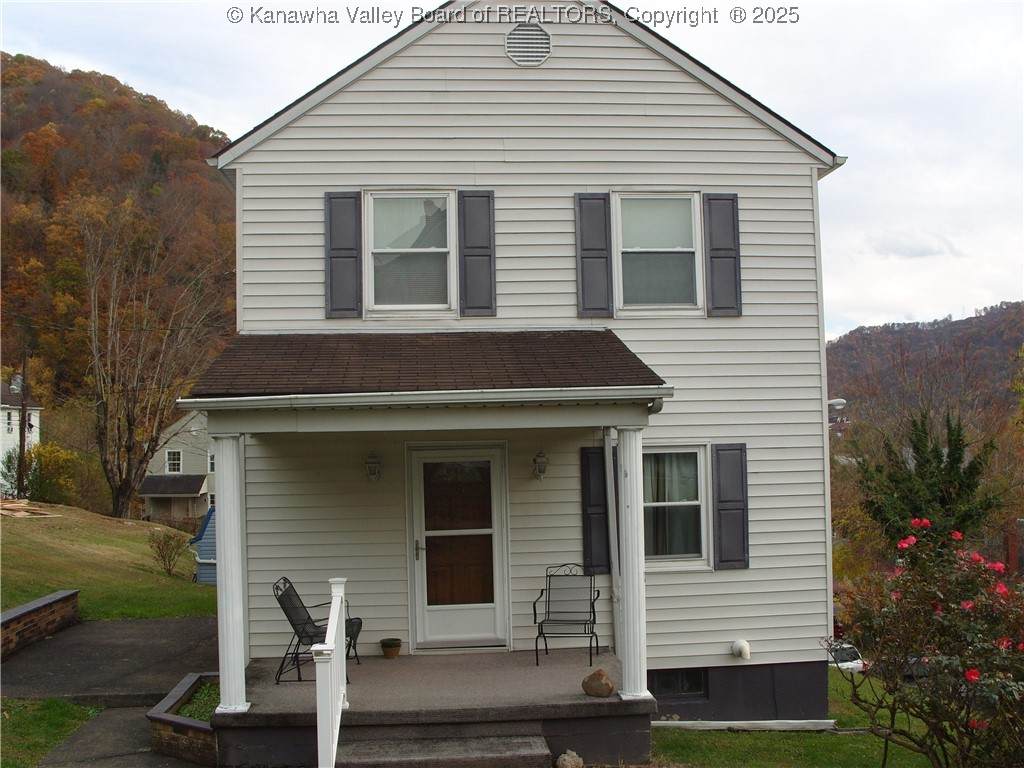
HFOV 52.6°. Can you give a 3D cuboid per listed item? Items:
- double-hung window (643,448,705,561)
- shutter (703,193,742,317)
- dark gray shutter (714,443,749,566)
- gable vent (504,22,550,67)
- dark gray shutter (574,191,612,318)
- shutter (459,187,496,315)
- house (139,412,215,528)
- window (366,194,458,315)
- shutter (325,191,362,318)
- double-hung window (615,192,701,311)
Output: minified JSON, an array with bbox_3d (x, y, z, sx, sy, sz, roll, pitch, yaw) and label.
[{"bbox_3d":[1.580,1.260,10.690,0.950,1.270,0.100,-1,-3,-4],"label":"double-hung window"},{"bbox_3d":[2.213,-1.355,10.851,0.380,1.315,0.045,-1,-3,-4],"label":"shutter"},{"bbox_3d":[2.269,1.275,10.718,0.380,1.310,0.045,-1,-3,-4],"label":"dark gray shutter"},{"bbox_3d":[0.172,-3.548,10.814,0.490,0.500,0.050,-1,-3,-4],"label":"gable vent"},{"bbox_3d":[0.860,-1.333,10.745,0.380,1.315,0.045,-1,-3,-4],"label":"dark gray shutter"},{"bbox_3d":[-0.362,-1.344,10.651,0.380,1.315,0.045,-1,-3,-4],"label":"shutter"},{"bbox_3d":[-18.357,5.084,62.489,6.400,7.200,9.000,-1,-3,-4],"label":"house"},{"bbox_3d":[-1.034,-1.349,10.625,0.950,1.300,0.100,-1,-3,-4],"label":"window"},{"bbox_3d":[-1.714,-1.315,10.546,0.380,1.315,0.045,-1,-3,-4],"label":"shutter"},{"bbox_3d":[1.529,-1.369,10.823,0.950,1.300,0.100,-1,-3,-4],"label":"double-hung window"}]

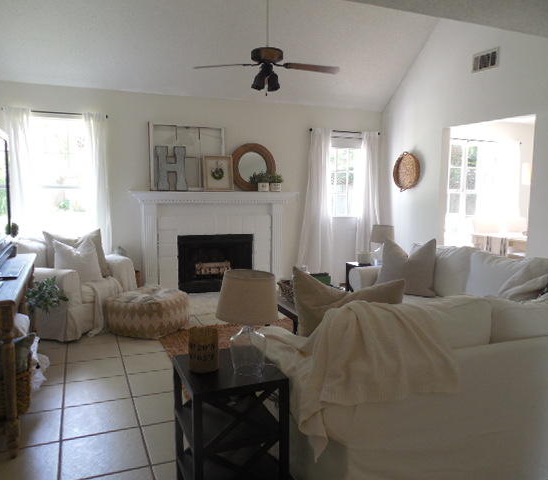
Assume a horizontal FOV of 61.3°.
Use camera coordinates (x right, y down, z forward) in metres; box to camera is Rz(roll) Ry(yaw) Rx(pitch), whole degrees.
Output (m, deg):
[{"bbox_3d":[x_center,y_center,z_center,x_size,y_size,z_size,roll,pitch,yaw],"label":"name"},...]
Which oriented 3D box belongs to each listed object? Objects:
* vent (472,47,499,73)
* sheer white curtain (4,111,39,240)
[{"bbox_3d":[2.204,-1.859,4.804,0.025,0.200,0.342,-2,6,-23],"label":"vent"},{"bbox_3d":[-2.587,-0.267,4.789,0.300,2.158,0.110,-2,6,-23],"label":"sheer white curtain"}]

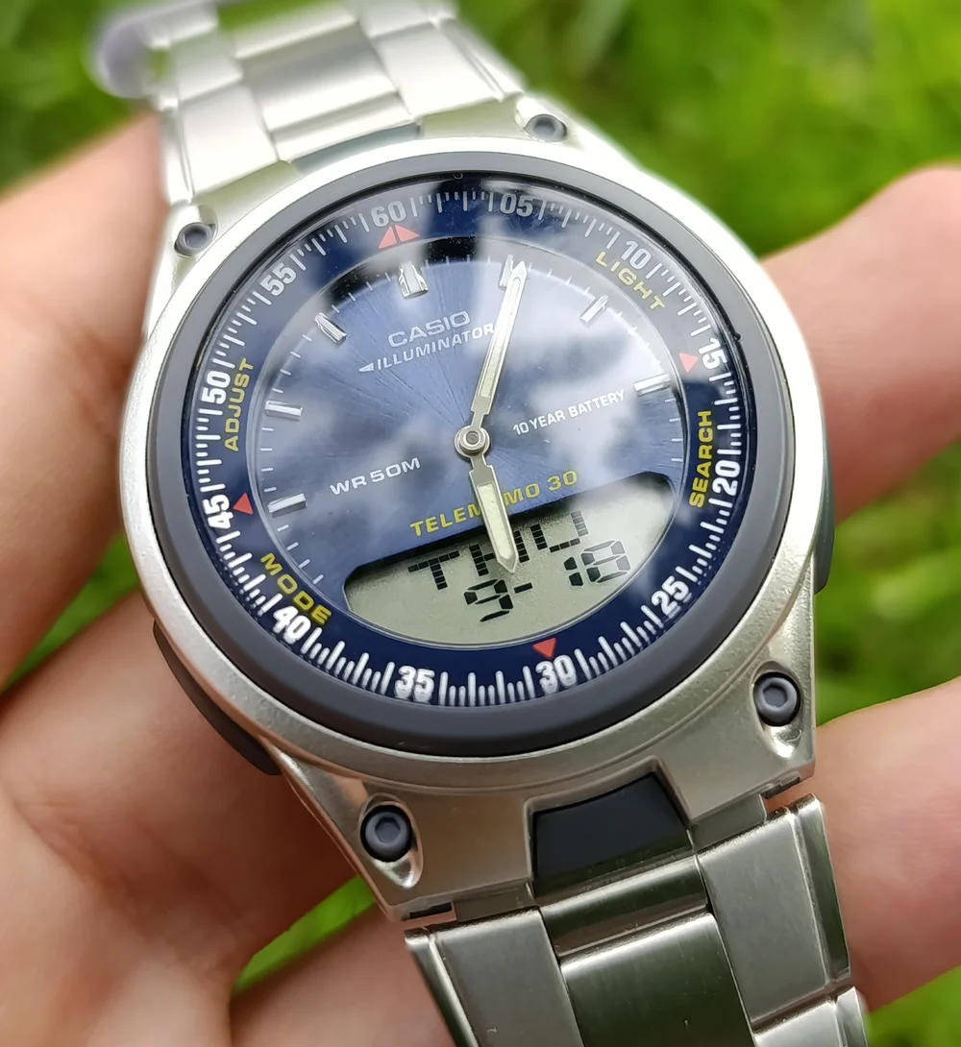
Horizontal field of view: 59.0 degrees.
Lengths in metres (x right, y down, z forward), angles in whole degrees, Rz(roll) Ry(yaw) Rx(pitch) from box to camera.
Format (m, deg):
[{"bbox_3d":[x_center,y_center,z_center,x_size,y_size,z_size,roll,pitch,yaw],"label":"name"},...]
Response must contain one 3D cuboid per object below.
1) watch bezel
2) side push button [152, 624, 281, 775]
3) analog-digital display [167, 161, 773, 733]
[{"bbox_3d":[-0.001,-0.005,0.048,0.040,0.004,0.040,-19,73,-3],"label":"watch bezel"},{"bbox_3d":[-0.015,0.010,0.048,0.011,0.004,0.002,42,80,14],"label":"side push button"},{"bbox_3d":[-0.001,-0.006,0.048,0.032,0.002,0.032,-19,73,-3],"label":"analog-digital display"}]

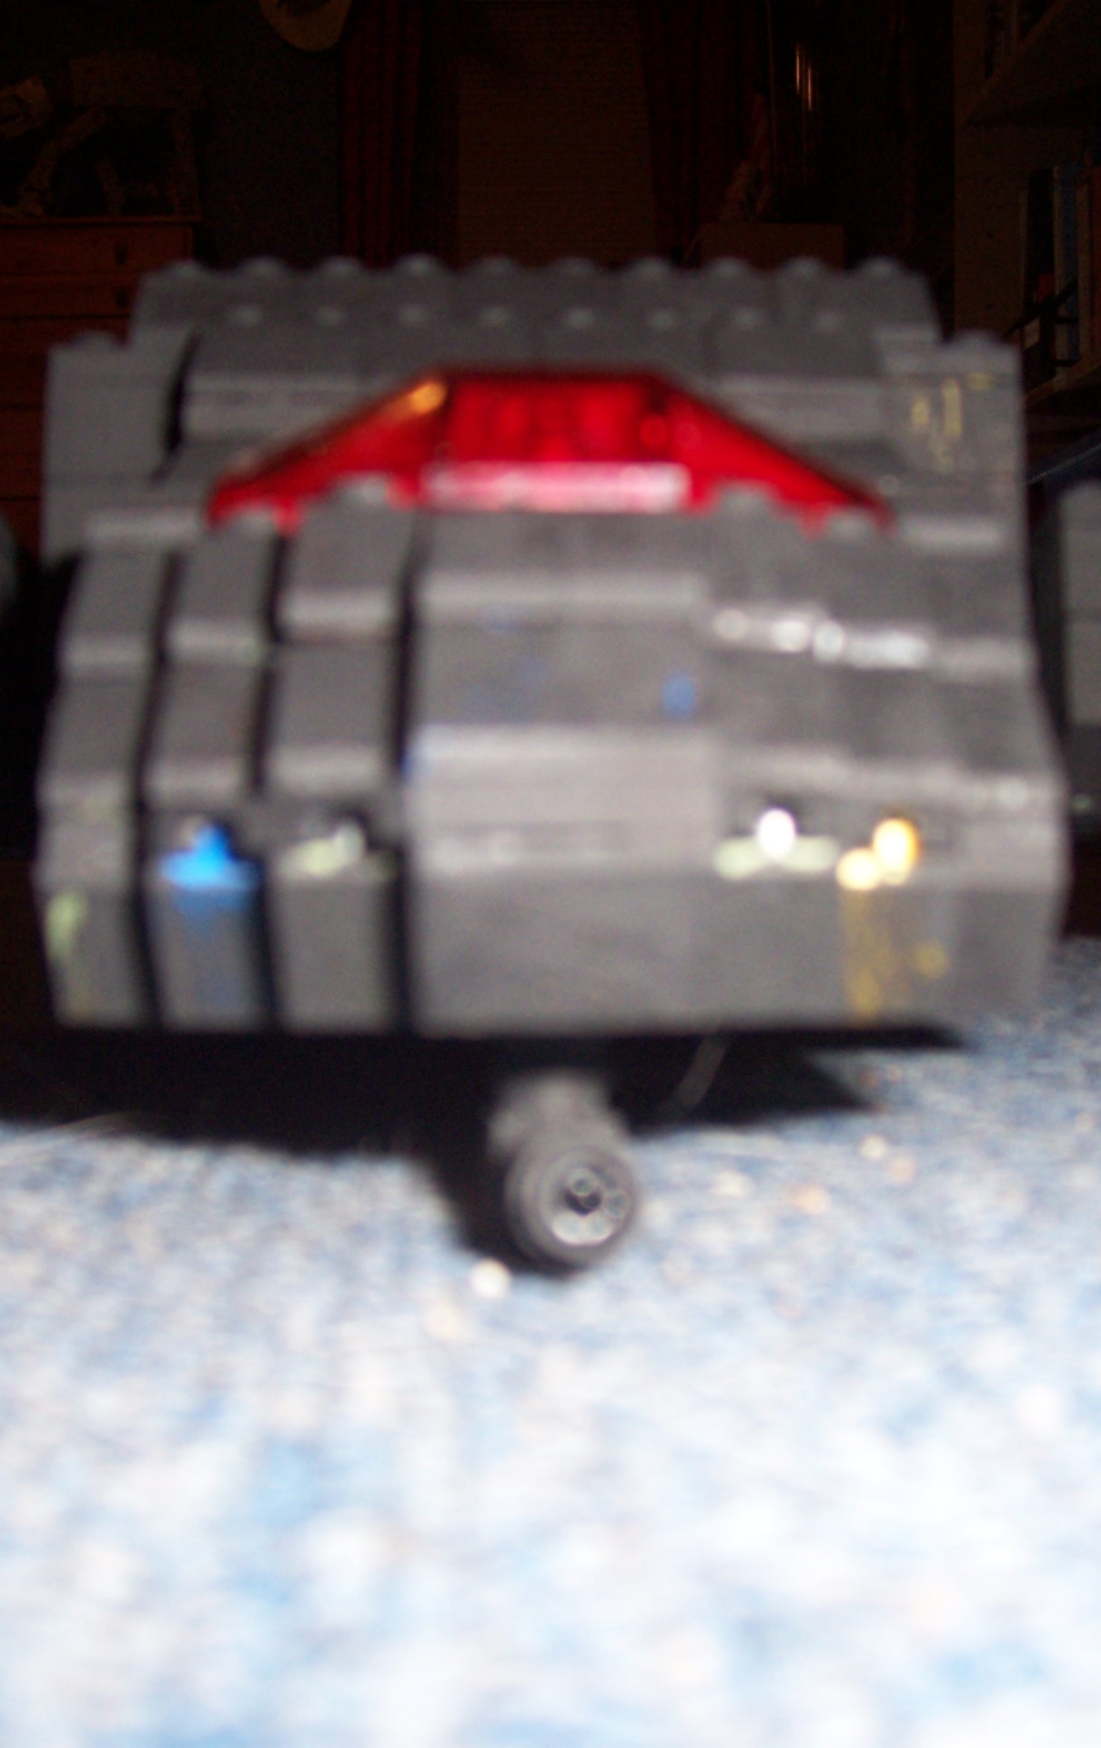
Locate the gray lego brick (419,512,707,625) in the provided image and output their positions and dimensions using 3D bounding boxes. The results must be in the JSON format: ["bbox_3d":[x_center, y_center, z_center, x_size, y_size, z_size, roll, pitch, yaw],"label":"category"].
[{"bbox_3d":[0.000,-0.019,0.134,0.016,0.011,0.016,0,-3,-1],"label":"gray lego brick"}]

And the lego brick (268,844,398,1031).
[{"bbox_3d":[-0.012,0.004,0.133,0.008,0.011,0.016,0,-3,-1],"label":"lego brick"}]

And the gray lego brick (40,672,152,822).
[{"bbox_3d":[-0.028,-0.008,0.149,0.008,0.011,0.016,0,-3,-1],"label":"gray lego brick"}]

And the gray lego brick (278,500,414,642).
[{"bbox_3d":[-0.012,-0.018,0.142,0.008,0.011,0.016,0,-3,-1],"label":"gray lego brick"}]

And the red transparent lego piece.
[{"bbox_3d":[0.000,-0.029,0.163,0.048,0.016,0.056,0,-3,-1],"label":"red transparent lego piece"}]

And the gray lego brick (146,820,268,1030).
[{"bbox_3d":[-0.020,0.004,0.141,0.008,0.011,0.016,0,-3,-1],"label":"gray lego brick"}]

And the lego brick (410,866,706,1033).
[{"bbox_3d":[0.000,0.003,0.125,0.016,0.011,0.016,0,-3,-1],"label":"lego brick"}]

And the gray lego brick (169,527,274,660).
[{"bbox_3d":[-0.020,-0.018,0.150,0.008,0.011,0.016,0,-3,-1],"label":"gray lego brick"}]

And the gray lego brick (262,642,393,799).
[{"bbox_3d":[-0.012,-0.009,0.134,0.008,0.011,0.016,0,-3,-1],"label":"gray lego brick"}]

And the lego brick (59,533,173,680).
[{"bbox_3d":[-0.028,-0.017,0.158,0.008,0.011,0.016,0,-3,-1],"label":"lego brick"}]

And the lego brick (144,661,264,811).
[{"bbox_3d":[-0.020,-0.009,0.142,0.008,0.011,0.016,0,-3,-1],"label":"lego brick"}]

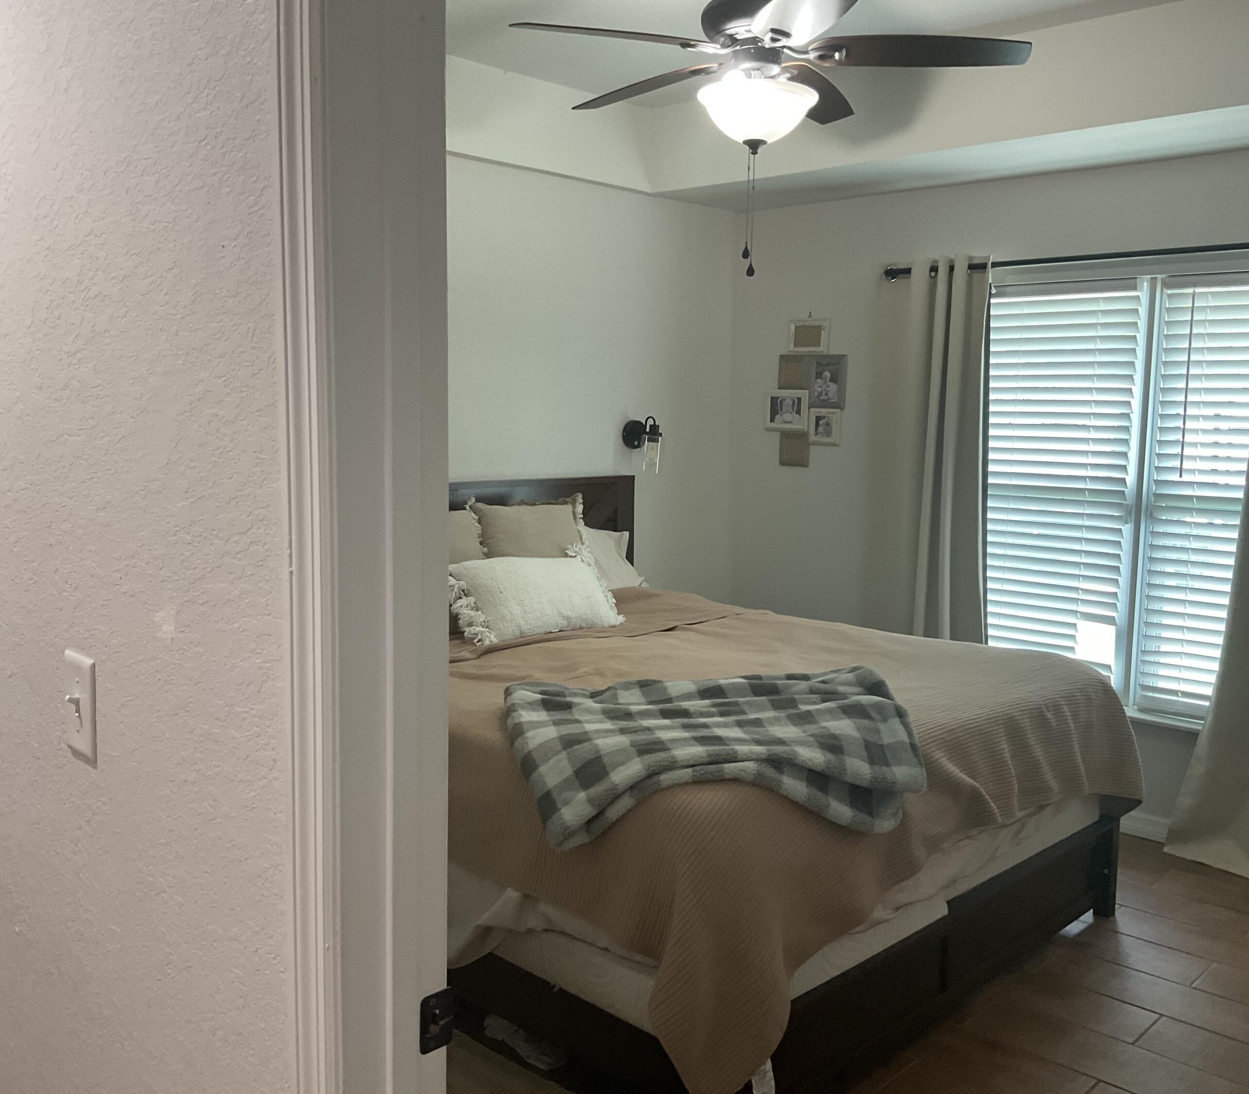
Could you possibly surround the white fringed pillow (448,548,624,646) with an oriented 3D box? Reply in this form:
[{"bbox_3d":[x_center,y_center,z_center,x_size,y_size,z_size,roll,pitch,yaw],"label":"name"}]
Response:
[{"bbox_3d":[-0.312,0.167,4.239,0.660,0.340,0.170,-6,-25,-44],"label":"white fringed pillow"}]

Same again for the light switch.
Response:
[{"bbox_3d":[-0.615,0.181,1.368,0.016,0.117,0.074,-6,10,-44],"label":"light switch"}]

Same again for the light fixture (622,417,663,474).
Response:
[{"bbox_3d":[0.096,-0.442,5.270,0.125,0.245,0.155,-6,10,-44],"label":"light fixture"}]

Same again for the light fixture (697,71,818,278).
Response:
[{"bbox_3d":[0.337,-0.942,3.127,0.310,0.500,0.310,1,7,0],"label":"light fixture"}]

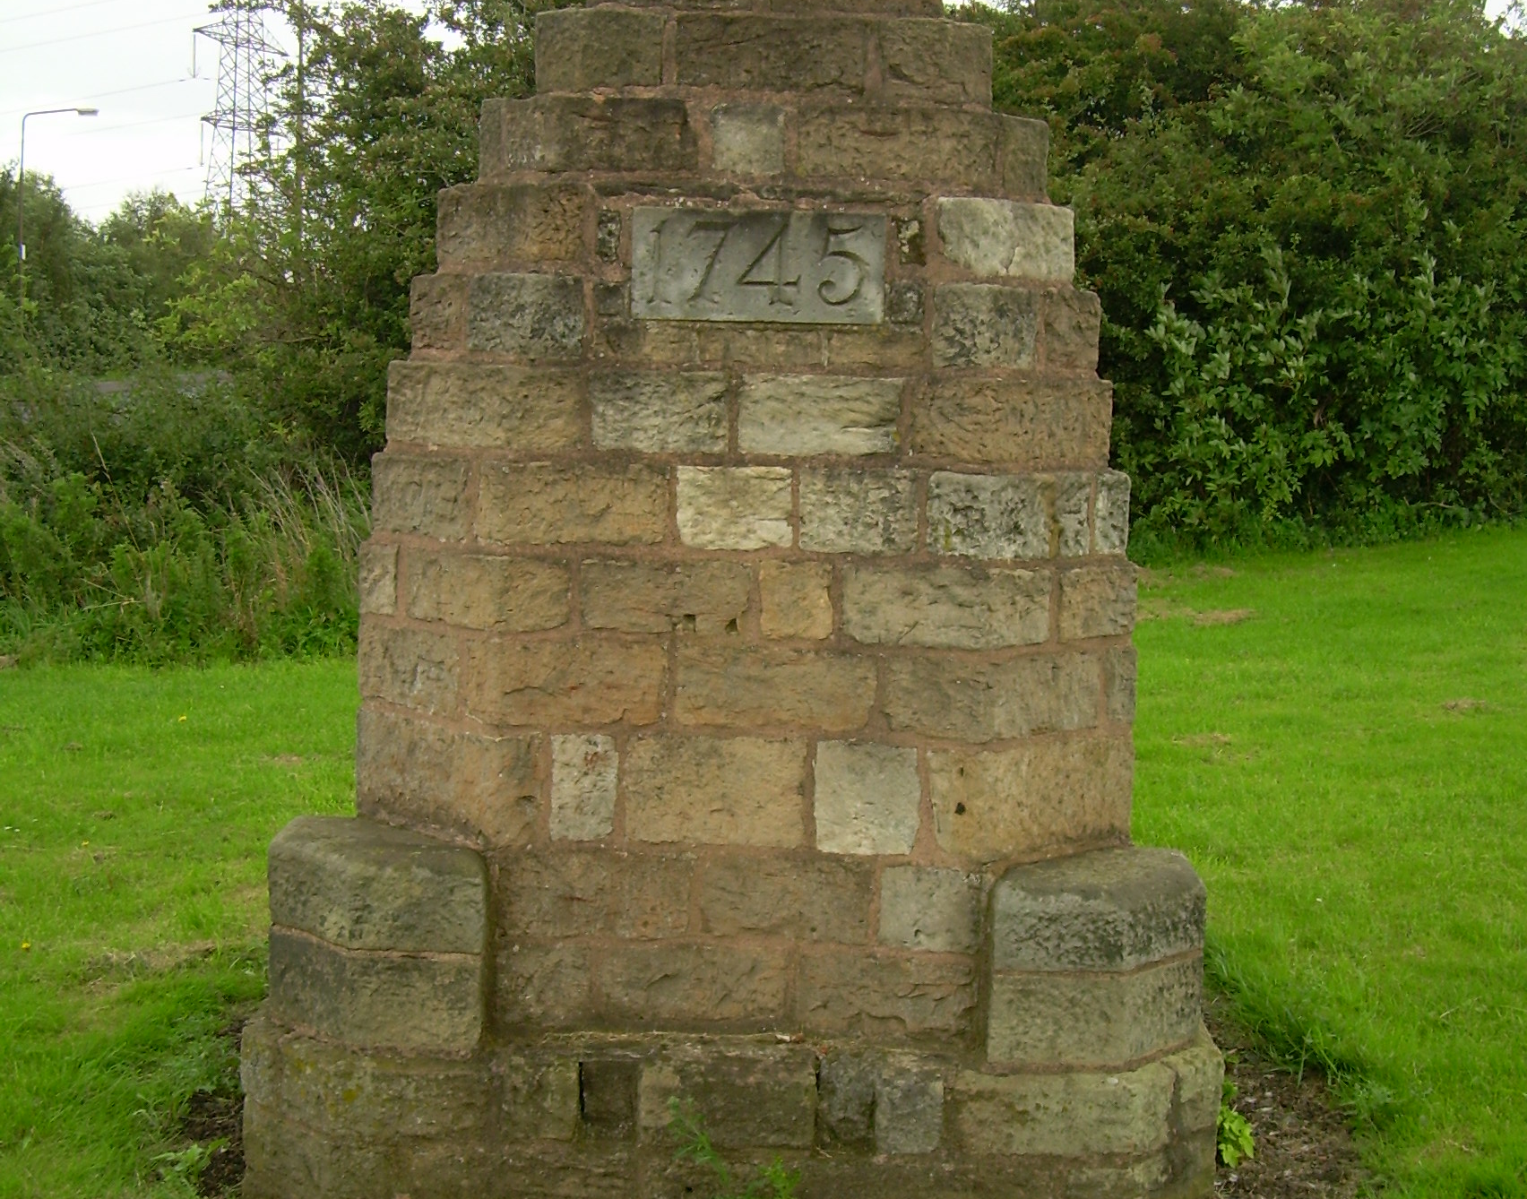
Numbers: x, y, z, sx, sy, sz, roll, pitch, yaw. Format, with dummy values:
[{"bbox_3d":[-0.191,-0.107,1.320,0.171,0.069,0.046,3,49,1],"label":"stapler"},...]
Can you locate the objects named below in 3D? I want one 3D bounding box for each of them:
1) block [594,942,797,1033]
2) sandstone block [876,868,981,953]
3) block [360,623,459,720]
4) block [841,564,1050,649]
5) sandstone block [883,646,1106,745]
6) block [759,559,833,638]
[{"bbox_3d":[-0.129,0.724,4.292,0.369,0.171,0.150,2,6,0],"label":"block"},{"bbox_3d":[0.310,0.576,4.281,0.192,0.165,0.140,2,6,0],"label":"sandstone block"},{"bbox_3d":[-0.670,0.134,4.745,0.200,0.167,0.365,-3,7,-43],"label":"block"},{"bbox_3d":[0.376,0.009,4.590,0.435,0.166,0.240,2,4,0],"label":"block"},{"bbox_3d":[0.478,0.192,4.626,0.471,0.176,0.300,2,4,0],"label":"sandstone block"},{"bbox_3d":[0.061,-0.008,4.234,0.136,0.149,0.140,2,6,0],"label":"block"}]

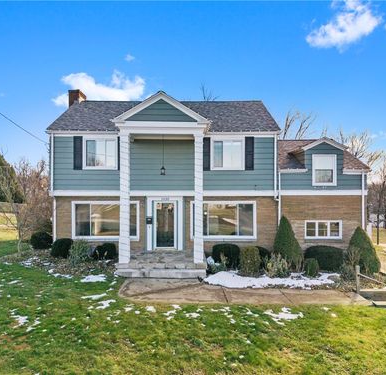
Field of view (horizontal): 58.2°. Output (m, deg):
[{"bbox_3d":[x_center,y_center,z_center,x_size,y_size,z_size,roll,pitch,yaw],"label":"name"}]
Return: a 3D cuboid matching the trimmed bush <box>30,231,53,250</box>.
[{"bbox_3d":[-6.750,2.350,15.500,0.980,0.850,0.950,0,1,0],"label":"trimmed bush"}]

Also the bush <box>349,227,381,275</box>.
[{"bbox_3d":[6.800,2.450,13.650,1.270,1.780,1.250,0,1,0],"label":"bush"}]

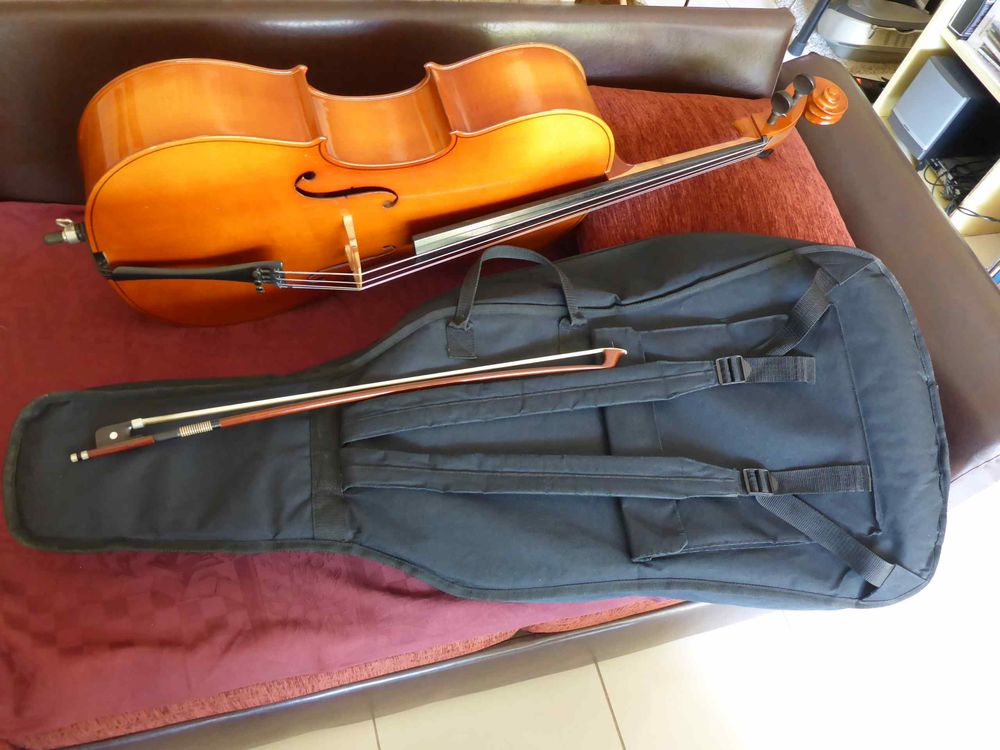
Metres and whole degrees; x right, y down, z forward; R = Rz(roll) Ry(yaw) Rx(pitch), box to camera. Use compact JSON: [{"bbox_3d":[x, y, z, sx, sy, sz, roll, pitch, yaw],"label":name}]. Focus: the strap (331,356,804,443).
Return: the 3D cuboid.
[{"bbox_3d":[0.128,0.019,1.125,0.680,0.029,0.075,-6,59,-12],"label":"strap"}]

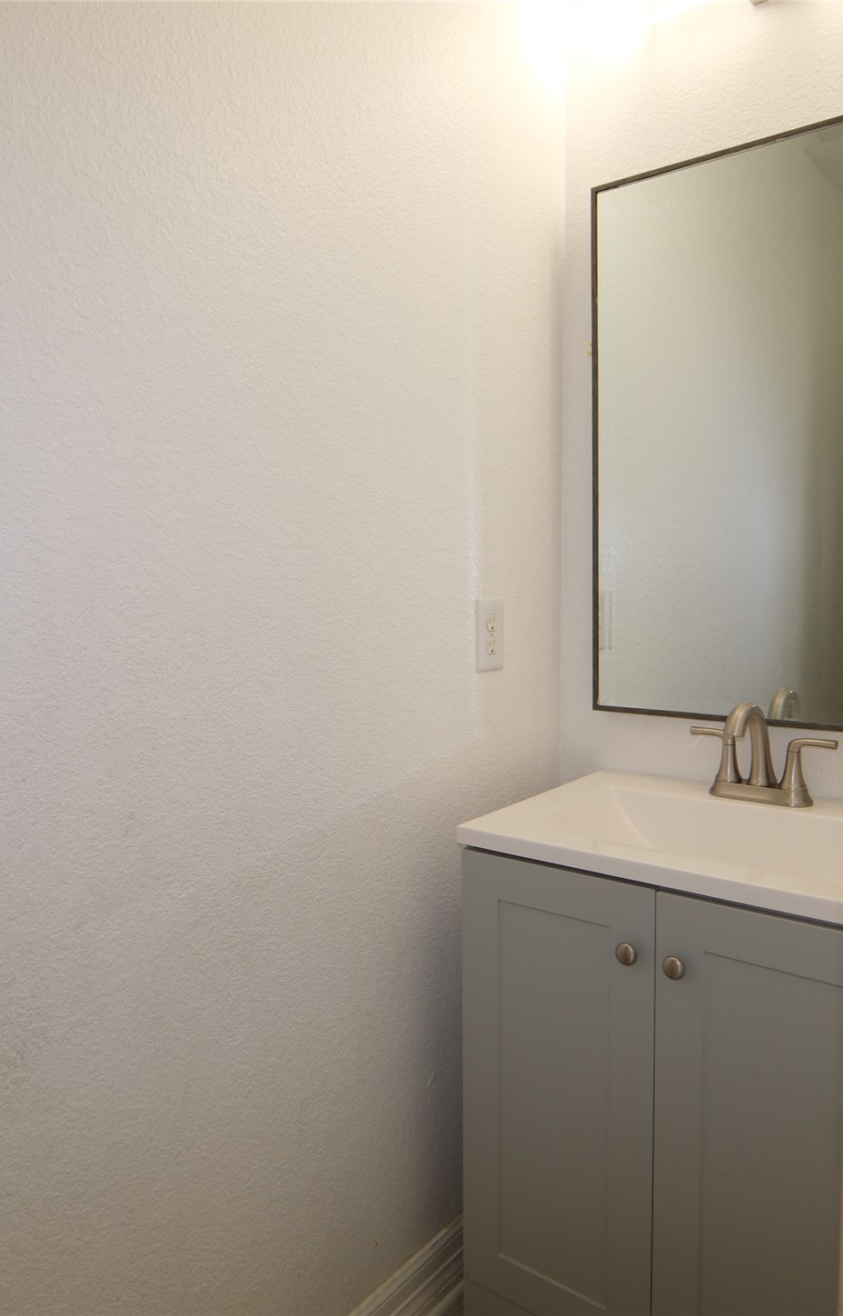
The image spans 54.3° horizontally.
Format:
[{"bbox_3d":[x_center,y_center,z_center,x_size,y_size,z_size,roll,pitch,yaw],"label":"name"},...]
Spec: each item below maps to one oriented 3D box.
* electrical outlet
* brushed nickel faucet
[{"bbox_3d":[0.116,-0.037,1.358,0.008,0.115,0.071,3,5,37],"label":"electrical outlet"},{"bbox_3d":[0.507,0.148,1.268,0.224,0.160,0.165,3,5,37],"label":"brushed nickel faucet"}]

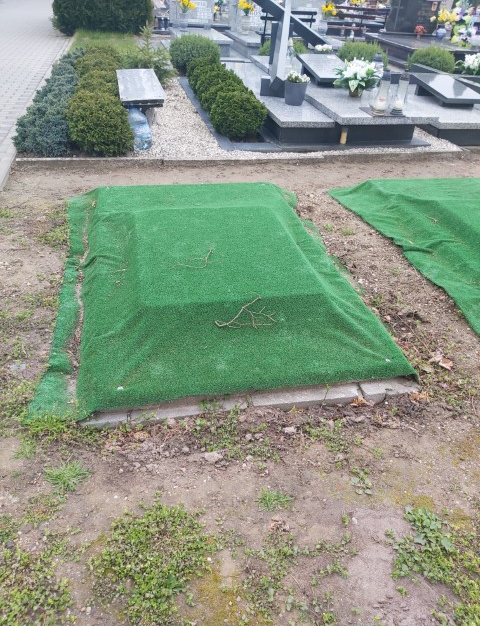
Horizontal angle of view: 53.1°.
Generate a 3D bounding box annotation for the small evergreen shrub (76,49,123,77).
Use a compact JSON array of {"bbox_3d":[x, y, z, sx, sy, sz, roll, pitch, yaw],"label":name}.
[{"bbox_3d":[-1.682,-2.845,5.716,0.550,0.490,0.550,-4,36,-11],"label":"small evergreen shrub"}]

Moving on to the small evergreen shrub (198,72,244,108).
[{"bbox_3d":[-0.207,-2.462,5.383,0.530,0.420,0.530,-4,36,-11],"label":"small evergreen shrub"}]

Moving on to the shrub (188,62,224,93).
[{"bbox_3d":[-0.330,-2.742,5.681,0.520,0.420,0.520,-5,36,-12],"label":"shrub"}]

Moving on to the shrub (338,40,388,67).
[{"bbox_3d":[1.875,-3.847,7.345,0.730,0.520,0.720,-5,36,-12],"label":"shrub"}]

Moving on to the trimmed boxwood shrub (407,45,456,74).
[{"bbox_3d":[3.013,-3.916,7.559,0.710,0.500,0.700,-5,36,-12],"label":"trimmed boxwood shrub"}]

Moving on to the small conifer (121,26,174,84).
[{"bbox_3d":[-1.169,-3.363,6.289,0.740,0.720,0.700,-4,36,-11],"label":"small conifer"}]

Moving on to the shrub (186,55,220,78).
[{"bbox_3d":[-0.439,-3.131,6.302,0.500,0.410,0.500,-4,36,-11],"label":"shrub"}]

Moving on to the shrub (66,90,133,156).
[{"bbox_3d":[-1.168,-1.592,4.019,0.530,0.490,0.530,-4,36,-11],"label":"shrub"}]

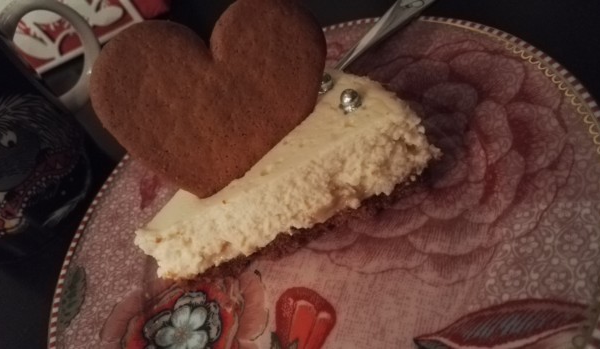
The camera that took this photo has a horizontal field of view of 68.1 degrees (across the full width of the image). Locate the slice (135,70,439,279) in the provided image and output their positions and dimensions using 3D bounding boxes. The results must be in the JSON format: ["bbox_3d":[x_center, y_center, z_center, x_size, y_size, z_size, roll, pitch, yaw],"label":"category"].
[{"bbox_3d":[-0.011,0.002,0.168,0.102,0.032,0.064,-34,43,-2],"label":"slice"}]

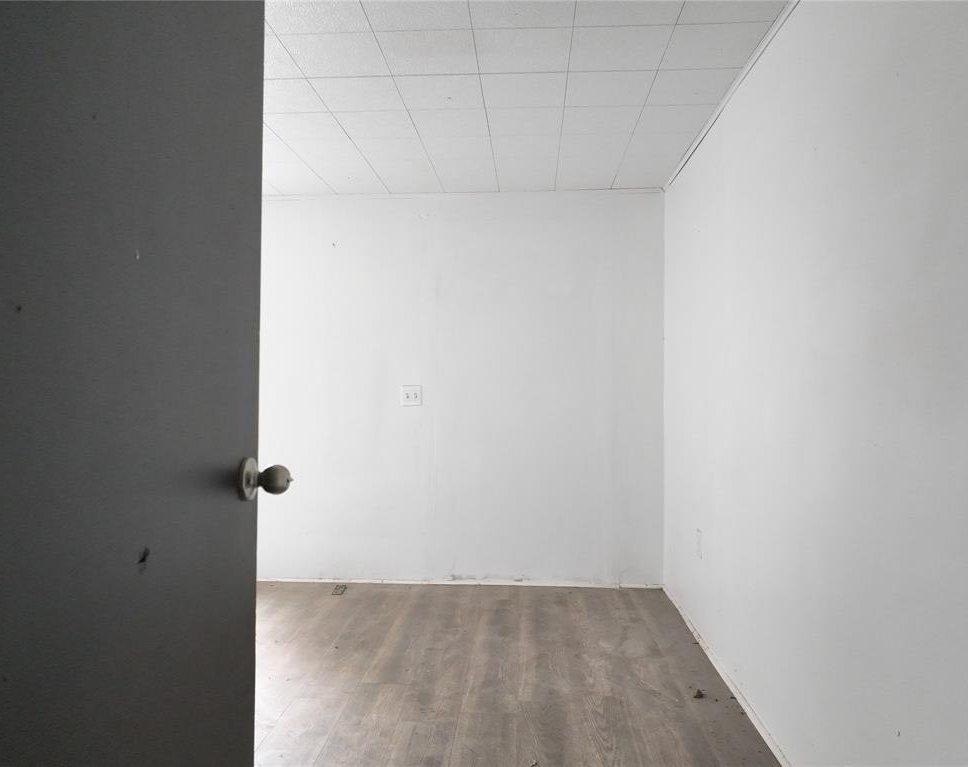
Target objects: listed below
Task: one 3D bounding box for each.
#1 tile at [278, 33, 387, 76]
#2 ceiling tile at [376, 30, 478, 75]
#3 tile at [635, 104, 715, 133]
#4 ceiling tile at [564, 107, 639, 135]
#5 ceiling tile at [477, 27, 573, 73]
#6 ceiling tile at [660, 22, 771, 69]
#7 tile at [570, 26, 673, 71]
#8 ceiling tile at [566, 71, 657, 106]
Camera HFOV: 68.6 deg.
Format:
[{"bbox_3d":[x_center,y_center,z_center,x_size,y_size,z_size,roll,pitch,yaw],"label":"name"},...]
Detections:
[{"bbox_3d":[-0.482,-1.083,2.335,0.303,0.016,0.303,0,0,4],"label":"tile"},{"bbox_3d":[-0.177,-1.081,2.314,0.303,0.016,0.303,0,0,4],"label":"ceiling tile"},{"bbox_3d":[0.767,-1.072,2.861,0.287,0.015,0.305,0,0,4],"label":"tile"},{"bbox_3d":[0.472,-1.075,2.881,0.303,0.016,0.303,0,0,4],"label":"ceiling tile"},{"bbox_3d":[0.127,-1.079,2.293,0.303,0.016,0.303,0,0,4],"label":"ceiling tile"},{"bbox_3d":[0.726,-1.076,2.253,0.287,0.015,0.305,0,0,4],"label":"ceiling tile"},{"bbox_3d":[0.431,-1.078,2.272,0.303,0.016,0.303,0,0,4],"label":"tile"},{"bbox_3d":[0.451,-1.076,2.577,0.305,0.015,0.305,0,0,4],"label":"ceiling tile"}]

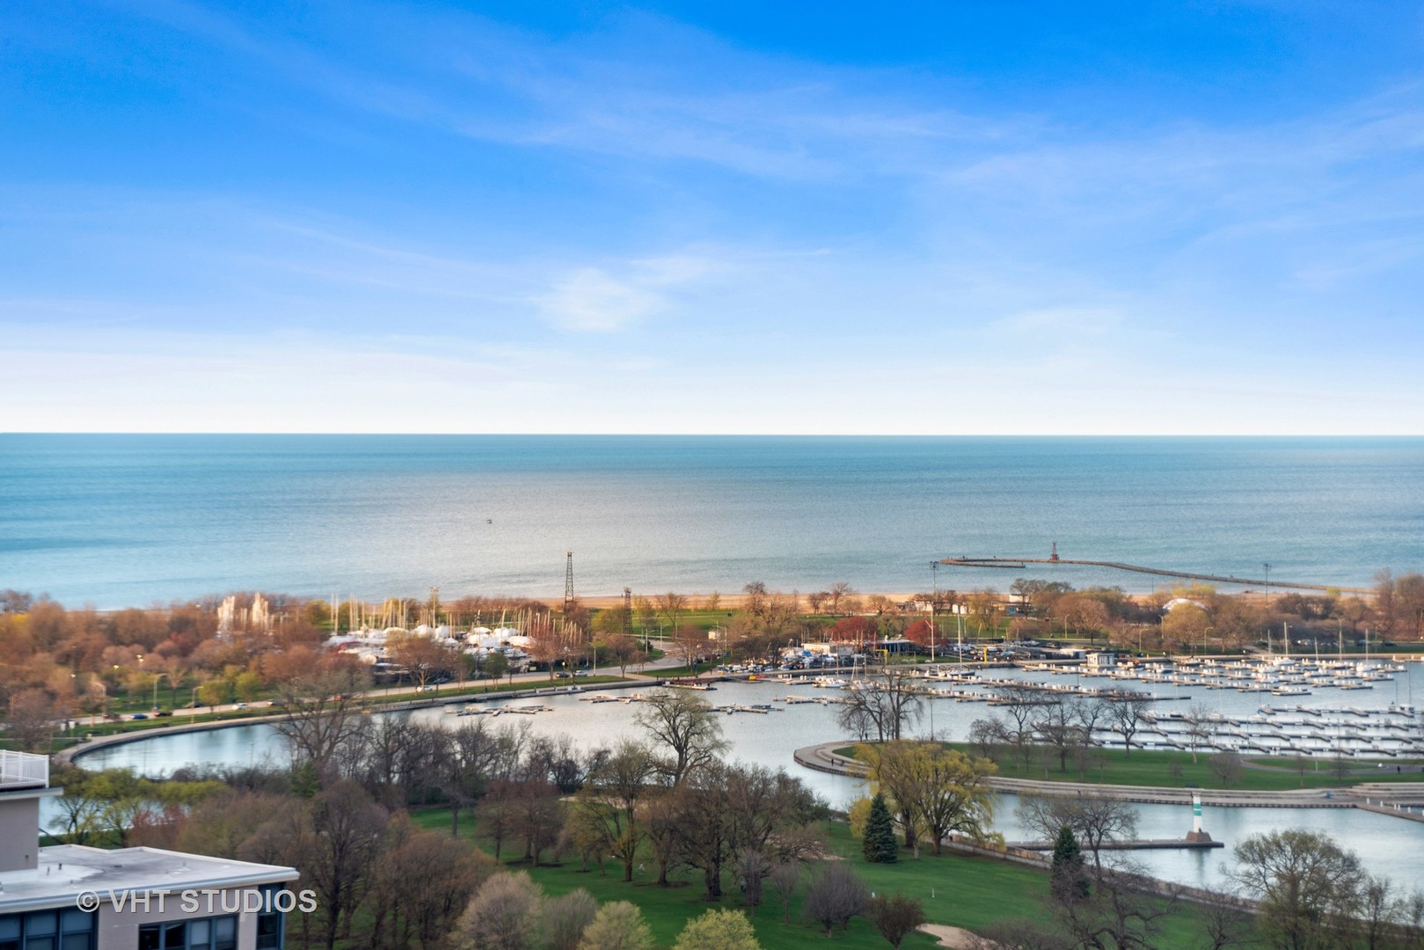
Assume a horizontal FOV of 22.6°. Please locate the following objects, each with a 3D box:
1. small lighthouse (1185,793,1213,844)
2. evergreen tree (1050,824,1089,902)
[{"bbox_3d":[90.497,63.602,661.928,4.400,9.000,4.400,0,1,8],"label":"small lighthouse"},{"bbox_3d":[56.976,61.626,567.904,6.200,12.000,6.200,0,1,6],"label":"evergreen tree"}]

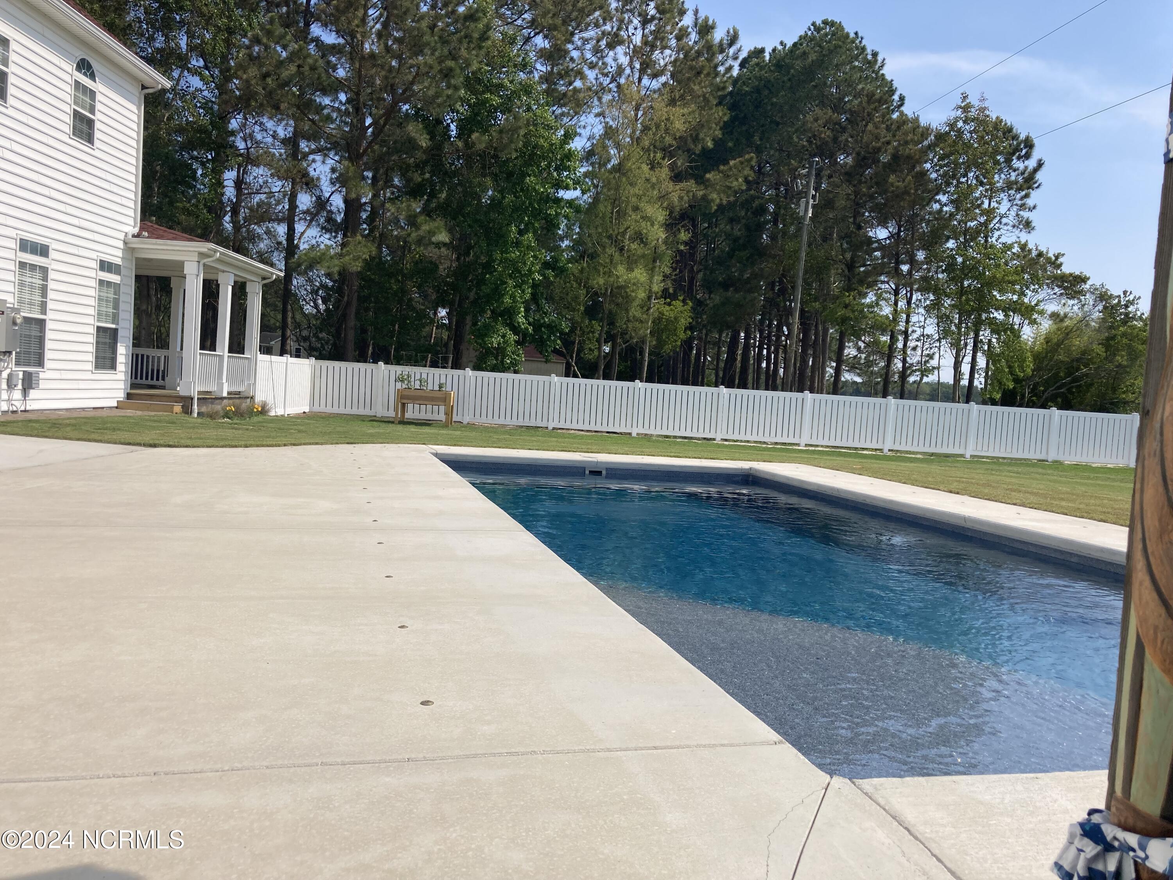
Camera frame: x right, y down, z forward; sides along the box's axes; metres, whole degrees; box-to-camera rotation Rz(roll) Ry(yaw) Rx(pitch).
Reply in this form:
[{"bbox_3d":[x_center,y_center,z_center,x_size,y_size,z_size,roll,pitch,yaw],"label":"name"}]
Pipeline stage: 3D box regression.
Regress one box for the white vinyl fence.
[{"bbox_3d":[4.196,-0.601,24.851,24.027,1.686,5.140,3,3,-2],"label":"white vinyl fence"}]

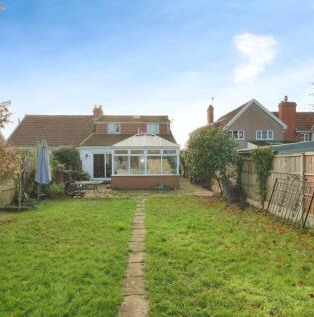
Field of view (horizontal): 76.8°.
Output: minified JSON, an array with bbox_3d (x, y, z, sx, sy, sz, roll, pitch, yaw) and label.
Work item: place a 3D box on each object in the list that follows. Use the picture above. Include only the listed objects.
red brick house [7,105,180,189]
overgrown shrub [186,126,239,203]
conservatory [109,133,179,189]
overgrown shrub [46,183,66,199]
[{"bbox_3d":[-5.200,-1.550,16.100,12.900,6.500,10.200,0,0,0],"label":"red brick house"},{"bbox_3d":[2.150,0.220,7.750,2.100,2.920,2.000,0,0,0],"label":"overgrown shrub"},{"bbox_3d":[-0.610,0.100,12.400,3.700,3.200,3.600,0,0,0],"label":"conservatory"},{"bbox_3d":[-4.550,1.360,8.950,0.900,0.660,0.850,0,0,0],"label":"overgrown shrub"}]

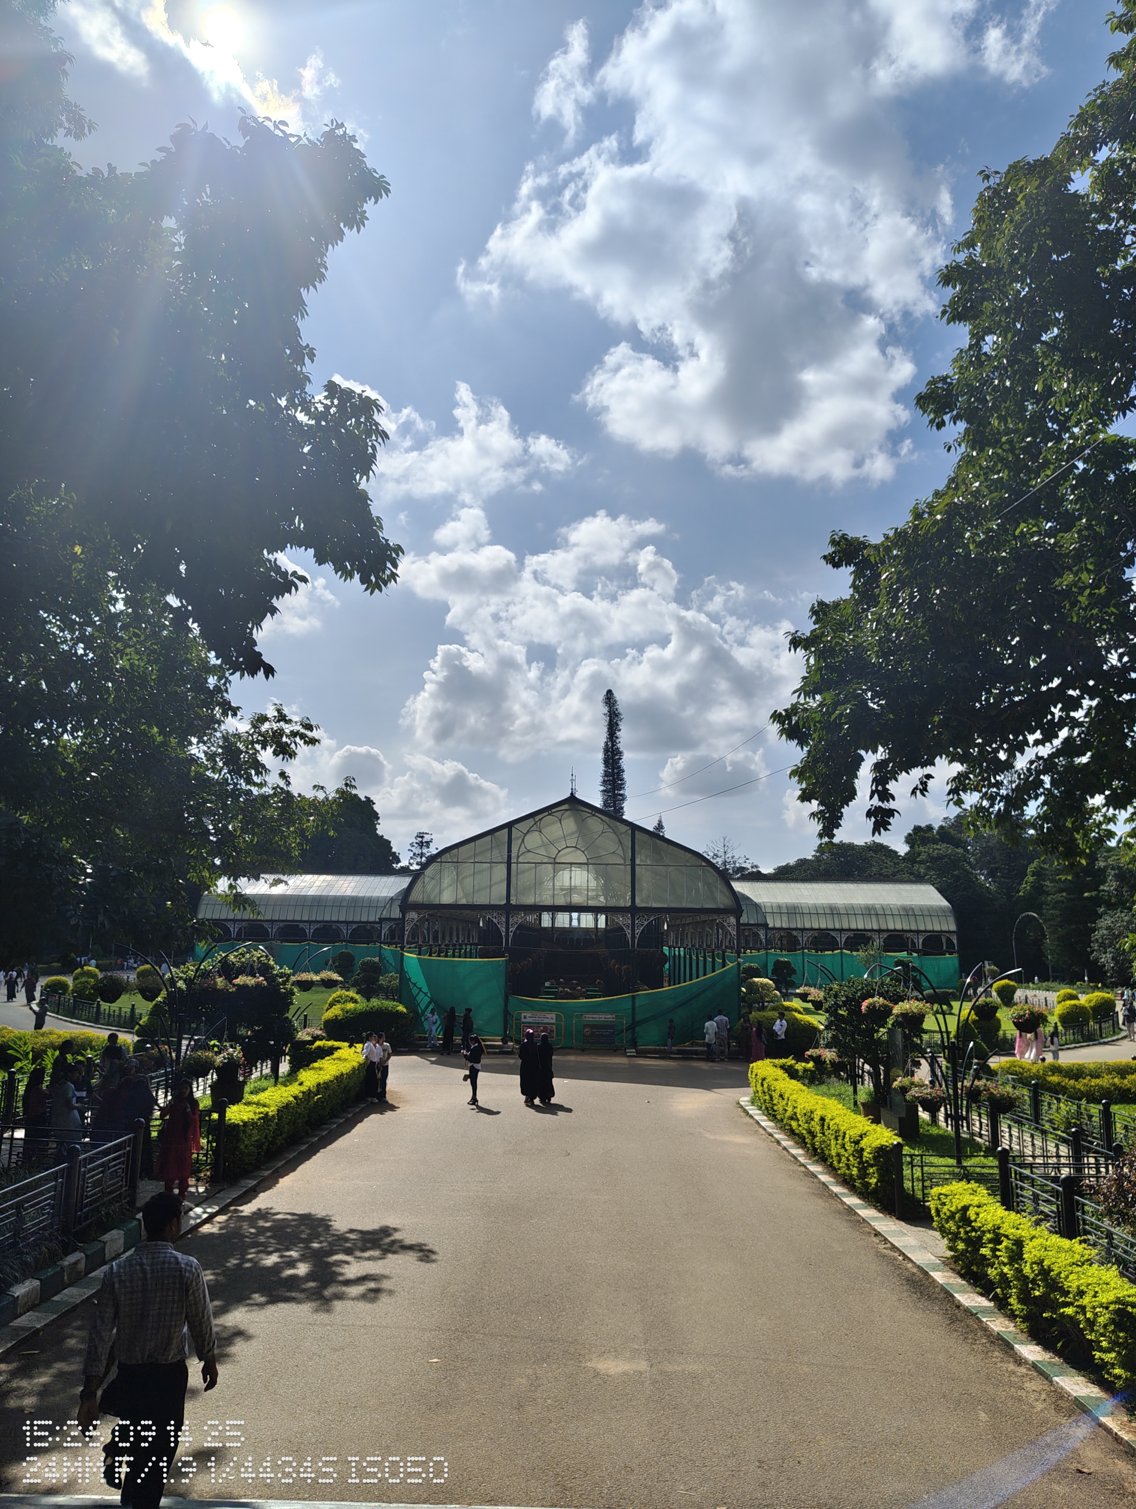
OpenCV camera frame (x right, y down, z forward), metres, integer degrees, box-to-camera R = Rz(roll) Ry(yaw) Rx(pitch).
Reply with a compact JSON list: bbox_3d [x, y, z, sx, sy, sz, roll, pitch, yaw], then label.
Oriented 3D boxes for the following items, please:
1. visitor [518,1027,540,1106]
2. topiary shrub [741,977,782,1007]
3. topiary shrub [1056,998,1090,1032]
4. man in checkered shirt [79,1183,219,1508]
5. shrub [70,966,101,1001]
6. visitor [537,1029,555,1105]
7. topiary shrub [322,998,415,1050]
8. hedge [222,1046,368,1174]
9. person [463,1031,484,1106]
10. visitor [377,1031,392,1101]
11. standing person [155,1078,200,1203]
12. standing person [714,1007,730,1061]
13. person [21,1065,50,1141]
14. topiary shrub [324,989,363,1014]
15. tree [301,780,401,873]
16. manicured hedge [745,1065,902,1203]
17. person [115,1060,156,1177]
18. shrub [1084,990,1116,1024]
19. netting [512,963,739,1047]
[{"bbox_3d":[-0.852,6.852,22.940,0.520,1.610,0.380,1,-10,0],"label":"visitor"},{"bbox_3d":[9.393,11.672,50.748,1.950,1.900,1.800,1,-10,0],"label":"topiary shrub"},{"bbox_3d":[21.115,10.917,43.795,1.400,1.390,1.400,1,-10,0],"label":"topiary shrub"},{"bbox_3d":[-2.264,3.198,5.660,0.670,1.660,0.520,1,-10,1],"label":"man in checkered shirt"},{"bbox_3d":[-23.344,11.367,50.726,1.350,1.800,1.350,1,-10,0],"label":"shrub"},{"bbox_3d":[-0.497,6.955,23.227,0.480,1.540,0.360,1,-10,0],"label":"visitor"},{"bbox_3d":[-7.293,9.783,38.351,3.300,1.620,2.000,0,-10,4],"label":"topiary shrub"},{"bbox_3d":[-4.859,6.296,19.118,0.650,0.980,8.900,1,-10,0],"label":"hedge"},{"bbox_3d":[-2.156,7.106,23.802,0.480,1.580,0.420,4,-11,-17],"label":"person"},{"bbox_3d":[-4.226,7.111,24.000,0.340,1.590,0.460,-8,-14,40],"label":"visitor"},{"bbox_3d":[-5.078,4.997,13.613,0.530,1.530,0.350,3,-11,-15],"label":"standing person"},{"bbox_3d":[4.955,8.982,33.744,0.520,1.670,0.320,0,-10,3],"label":"standing person"},{"bbox_3d":[-7.469,5.123,14.703,0.340,1.540,0.430,5,-11,-25],"label":"person"},{"bbox_3d":[-8.857,10.180,41.319,1.600,1.600,1.600,1,-10,0],"label":"topiary shrub"},{"bbox_3d":[-23.984,13.656,111.310,13.000,19.800,12.000,1,-10,0],"label":"tree"},{"bbox_3d":[4.454,6.636,19.400,0.580,0.880,10.652,1,-10,1],"label":"manicured hedge"},{"bbox_3d":[-6.697,5.595,16.240,0.540,1.700,0.380,-5,-12,30],"label":"person"},{"bbox_3d":[23.510,11.285,46.278,1.400,1.550,1.400,1,-10,0],"label":"shrub"},{"bbox_3d":[2.143,9.305,38.865,8.500,3.080,0.150,0,-10,4],"label":"netting"}]

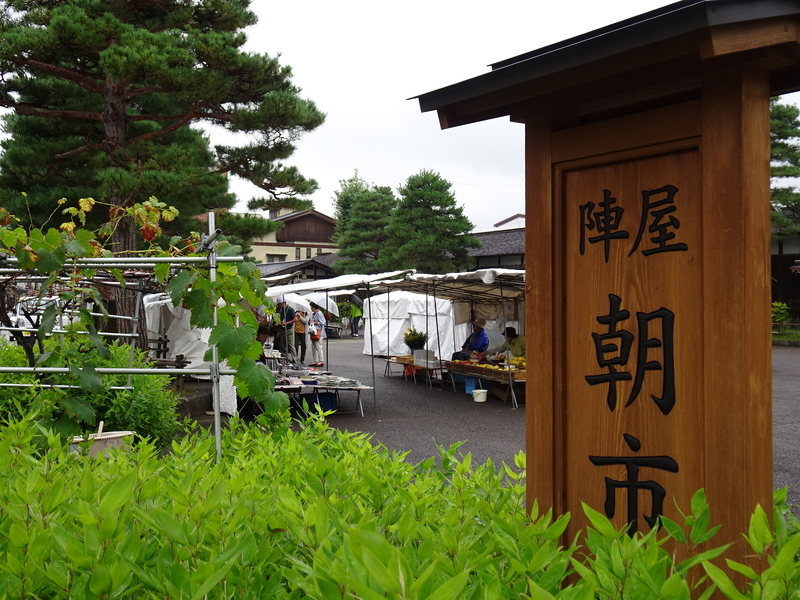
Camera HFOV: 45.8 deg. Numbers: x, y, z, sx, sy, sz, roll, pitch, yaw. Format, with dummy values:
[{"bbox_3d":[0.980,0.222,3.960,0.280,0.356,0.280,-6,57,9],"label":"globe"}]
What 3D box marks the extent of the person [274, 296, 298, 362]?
[{"bbox_3d":[-2.791,0.741,23.300,0.580,1.640,0.500,0,0,-10],"label":"person"}]

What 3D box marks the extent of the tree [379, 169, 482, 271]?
[{"bbox_3d":[1.377,-2.267,45.000,5.000,7.814,5.000,0,0,0],"label":"tree"}]

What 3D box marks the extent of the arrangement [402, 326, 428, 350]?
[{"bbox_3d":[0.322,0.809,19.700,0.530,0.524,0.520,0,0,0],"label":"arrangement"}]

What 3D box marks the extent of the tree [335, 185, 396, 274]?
[{"bbox_3d":[-1.545,-2.106,48.000,4.000,7.491,4.000,0,0,0],"label":"tree"}]

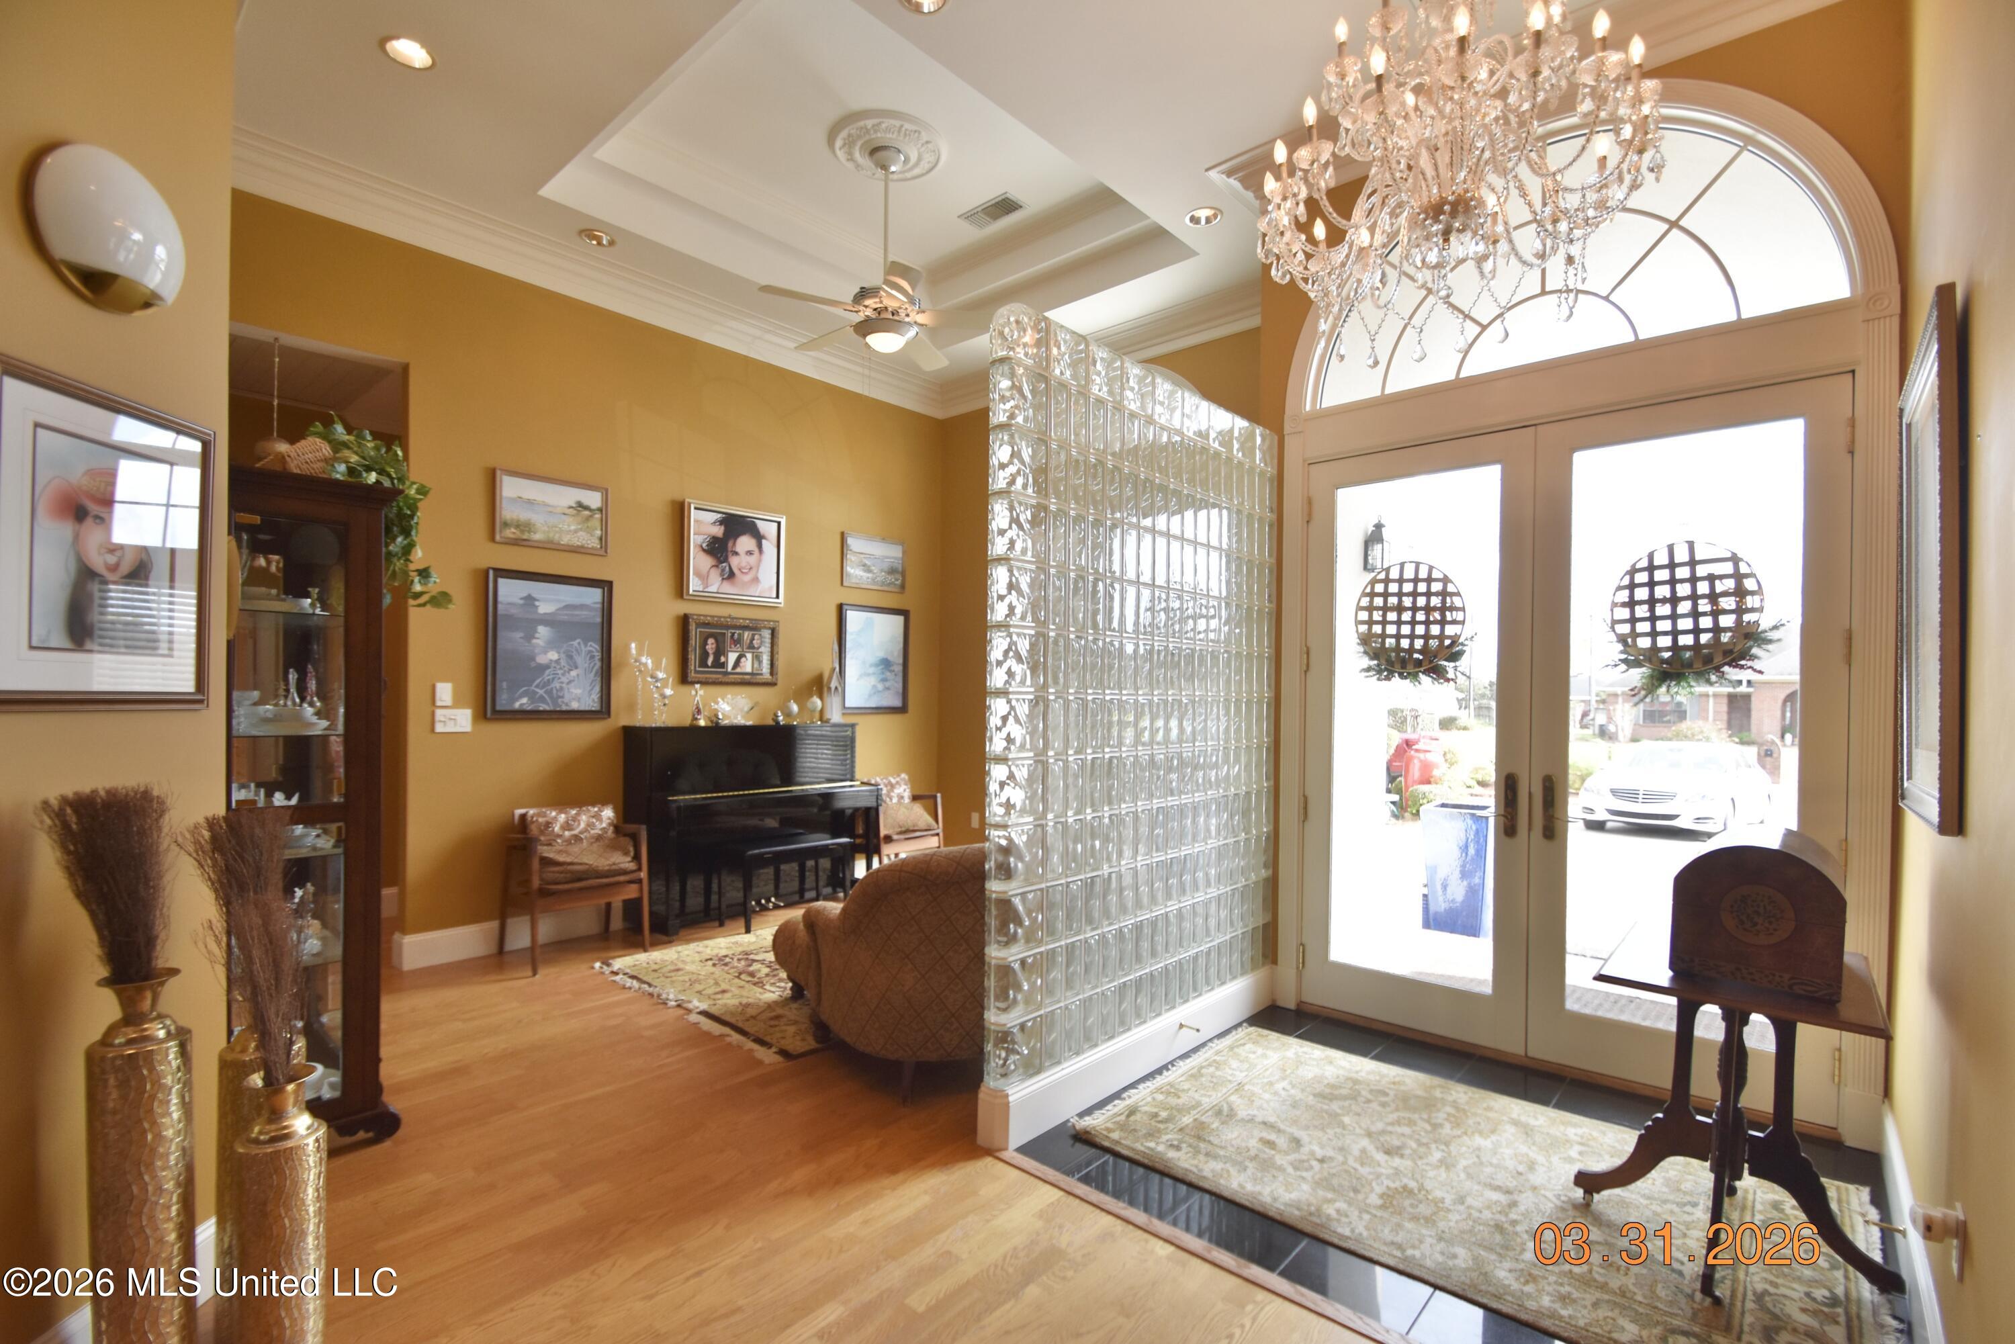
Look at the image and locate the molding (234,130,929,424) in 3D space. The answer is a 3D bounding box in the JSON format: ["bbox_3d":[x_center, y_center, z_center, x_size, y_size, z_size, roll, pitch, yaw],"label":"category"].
[{"bbox_3d":[-1.862,-2.096,4.961,0.150,0.200,4.100,1,-1,43],"label":"molding"}]

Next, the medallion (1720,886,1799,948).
[{"bbox_3d":[1.796,0.584,2.009,0.137,0.142,0.012,0,-1,41],"label":"medallion"}]

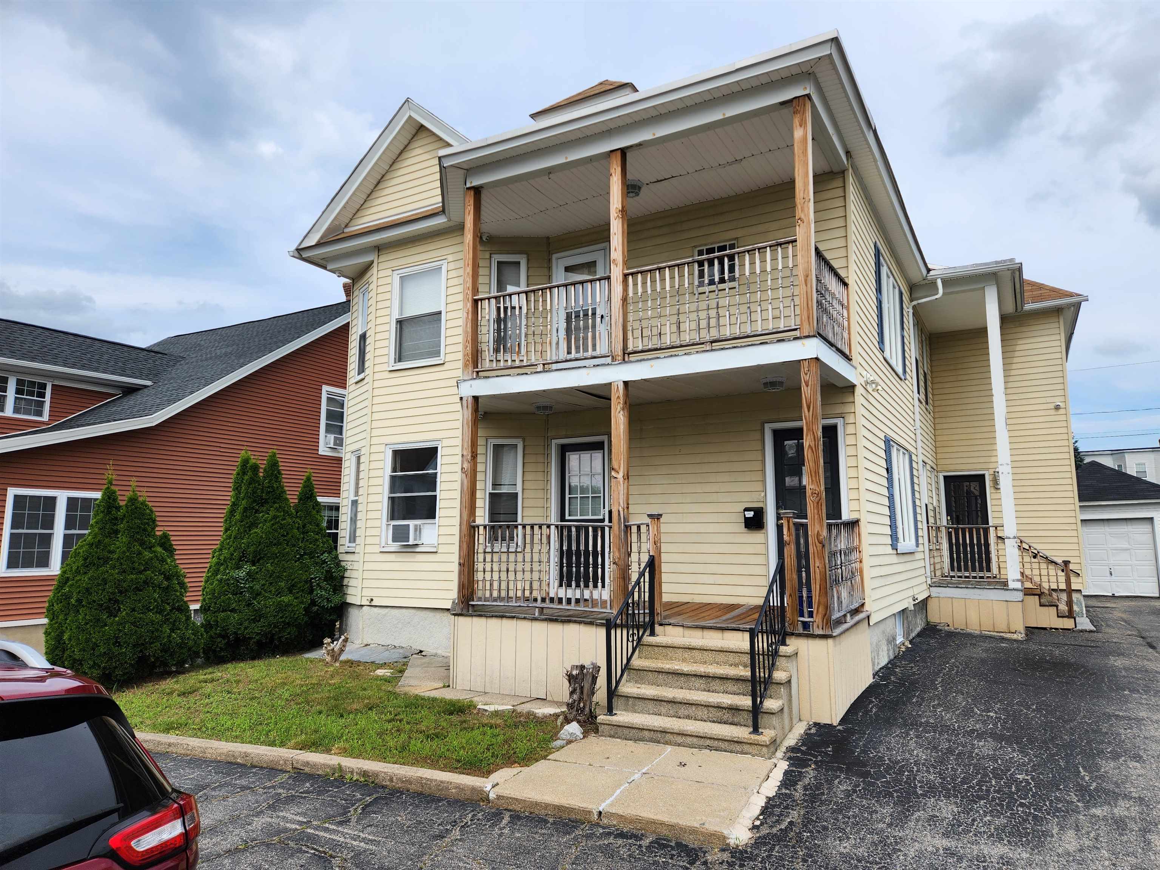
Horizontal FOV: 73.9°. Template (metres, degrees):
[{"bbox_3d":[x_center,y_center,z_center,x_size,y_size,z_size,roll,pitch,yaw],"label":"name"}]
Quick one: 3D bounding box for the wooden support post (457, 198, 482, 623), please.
[{"bbox_3d":[-1.361,-0.498,9.536,0.143,5.271,0.143,-4,-9,30],"label":"wooden support post"}]

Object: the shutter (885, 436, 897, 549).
[{"bbox_3d":[4.200,0.783,10.379,0.040,1.490,0.360,-4,-9,30],"label":"shutter"}]

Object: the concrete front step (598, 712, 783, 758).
[{"bbox_3d":[0.909,2.562,6.645,1.544,0.172,0.336,-4,-9,30],"label":"concrete front step"}]

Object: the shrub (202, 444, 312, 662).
[{"bbox_3d":[-4.651,1.691,11.257,1.500,2.953,1.400,-4,-9,30],"label":"shrub"}]

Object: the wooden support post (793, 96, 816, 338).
[{"bbox_3d":[2.240,-2.155,7.643,0.143,2.467,0.143,-4,-9,30],"label":"wooden support post"}]

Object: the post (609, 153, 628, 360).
[{"bbox_3d":[0.439,-2.004,8.684,0.143,2.467,0.143,-4,-9,30],"label":"post"}]

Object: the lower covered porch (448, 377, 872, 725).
[{"bbox_3d":[0.855,1.143,8.954,4.409,3.497,1.913,-4,-9,30],"label":"lower covered porch"}]

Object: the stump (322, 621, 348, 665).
[{"bbox_3d":[-3.238,2.742,10.223,0.320,0.570,0.290,-4,-9,30],"label":"stump"}]

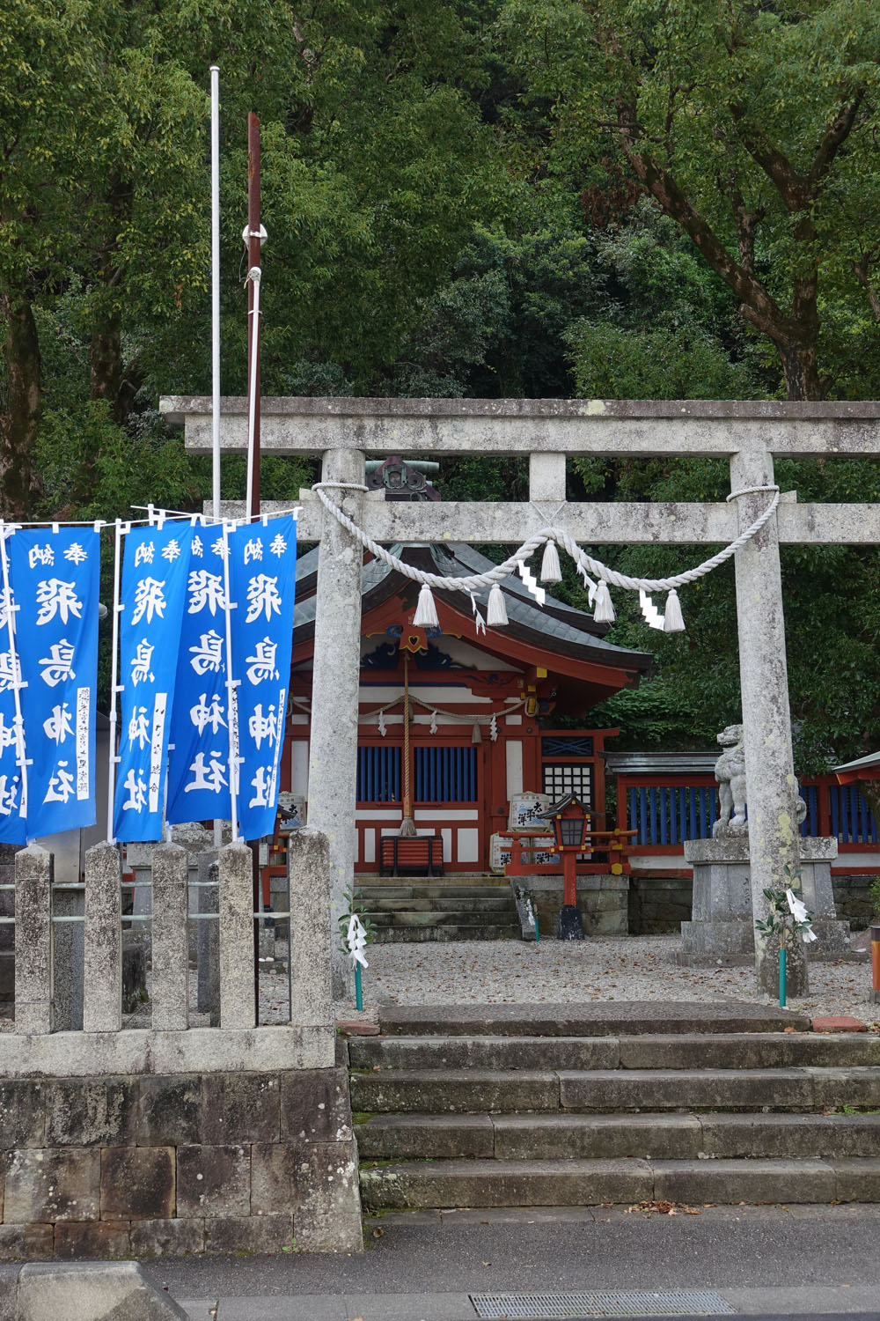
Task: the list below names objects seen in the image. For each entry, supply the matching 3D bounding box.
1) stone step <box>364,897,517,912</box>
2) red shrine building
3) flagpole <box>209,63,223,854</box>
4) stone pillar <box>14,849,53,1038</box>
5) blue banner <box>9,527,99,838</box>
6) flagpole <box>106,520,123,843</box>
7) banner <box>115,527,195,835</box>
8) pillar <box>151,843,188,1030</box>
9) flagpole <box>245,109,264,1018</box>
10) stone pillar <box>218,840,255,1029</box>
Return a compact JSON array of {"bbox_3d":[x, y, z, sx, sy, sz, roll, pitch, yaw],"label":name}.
[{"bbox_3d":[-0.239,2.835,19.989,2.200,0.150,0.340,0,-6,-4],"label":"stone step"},{"bbox_3d":[-0.336,0.767,24.955,6.188,4.627,4.100,0,-7,-2],"label":"red shrine building"},{"bbox_3d":[-1.514,-1.197,11.686,0.055,6.000,0.055,-1,-7,-3],"label":"flagpole"},{"bbox_3d":[-1.868,1.275,7.944,0.160,0.857,0.155,-1,-6,-7],"label":"stone pillar"},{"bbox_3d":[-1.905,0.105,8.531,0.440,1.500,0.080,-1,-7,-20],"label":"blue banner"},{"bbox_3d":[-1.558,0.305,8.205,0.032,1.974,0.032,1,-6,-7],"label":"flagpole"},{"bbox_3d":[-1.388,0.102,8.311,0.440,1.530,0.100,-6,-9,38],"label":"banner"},{"bbox_3d":[-1.258,1.278,8.024,0.160,0.856,0.155,0,-6,-7],"label":"pillar"},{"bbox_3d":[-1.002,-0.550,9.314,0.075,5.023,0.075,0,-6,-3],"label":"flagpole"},{"bbox_3d":[-0.963,1.300,8.219,0.167,0.878,0.155,0,-7,-5],"label":"stone pillar"}]

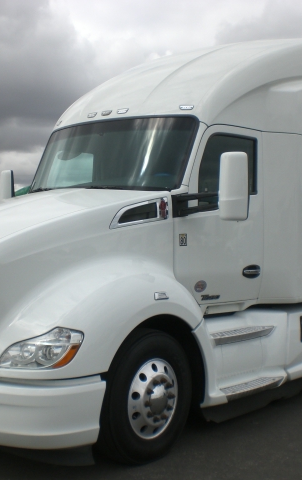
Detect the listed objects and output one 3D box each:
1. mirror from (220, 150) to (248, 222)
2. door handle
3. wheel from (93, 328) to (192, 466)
[{"bbox_3d":[0.649,-0.417,5.538,0.230,0.530,0.110,1,1,24],"label":"mirror"},{"bbox_3d":[0.914,0.292,6.419,0.055,0.127,0.280,1,1,42],"label":"door handle"},{"bbox_3d":[-0.068,1.184,5.376,0.280,1.020,1.020,1,1,39],"label":"wheel"}]

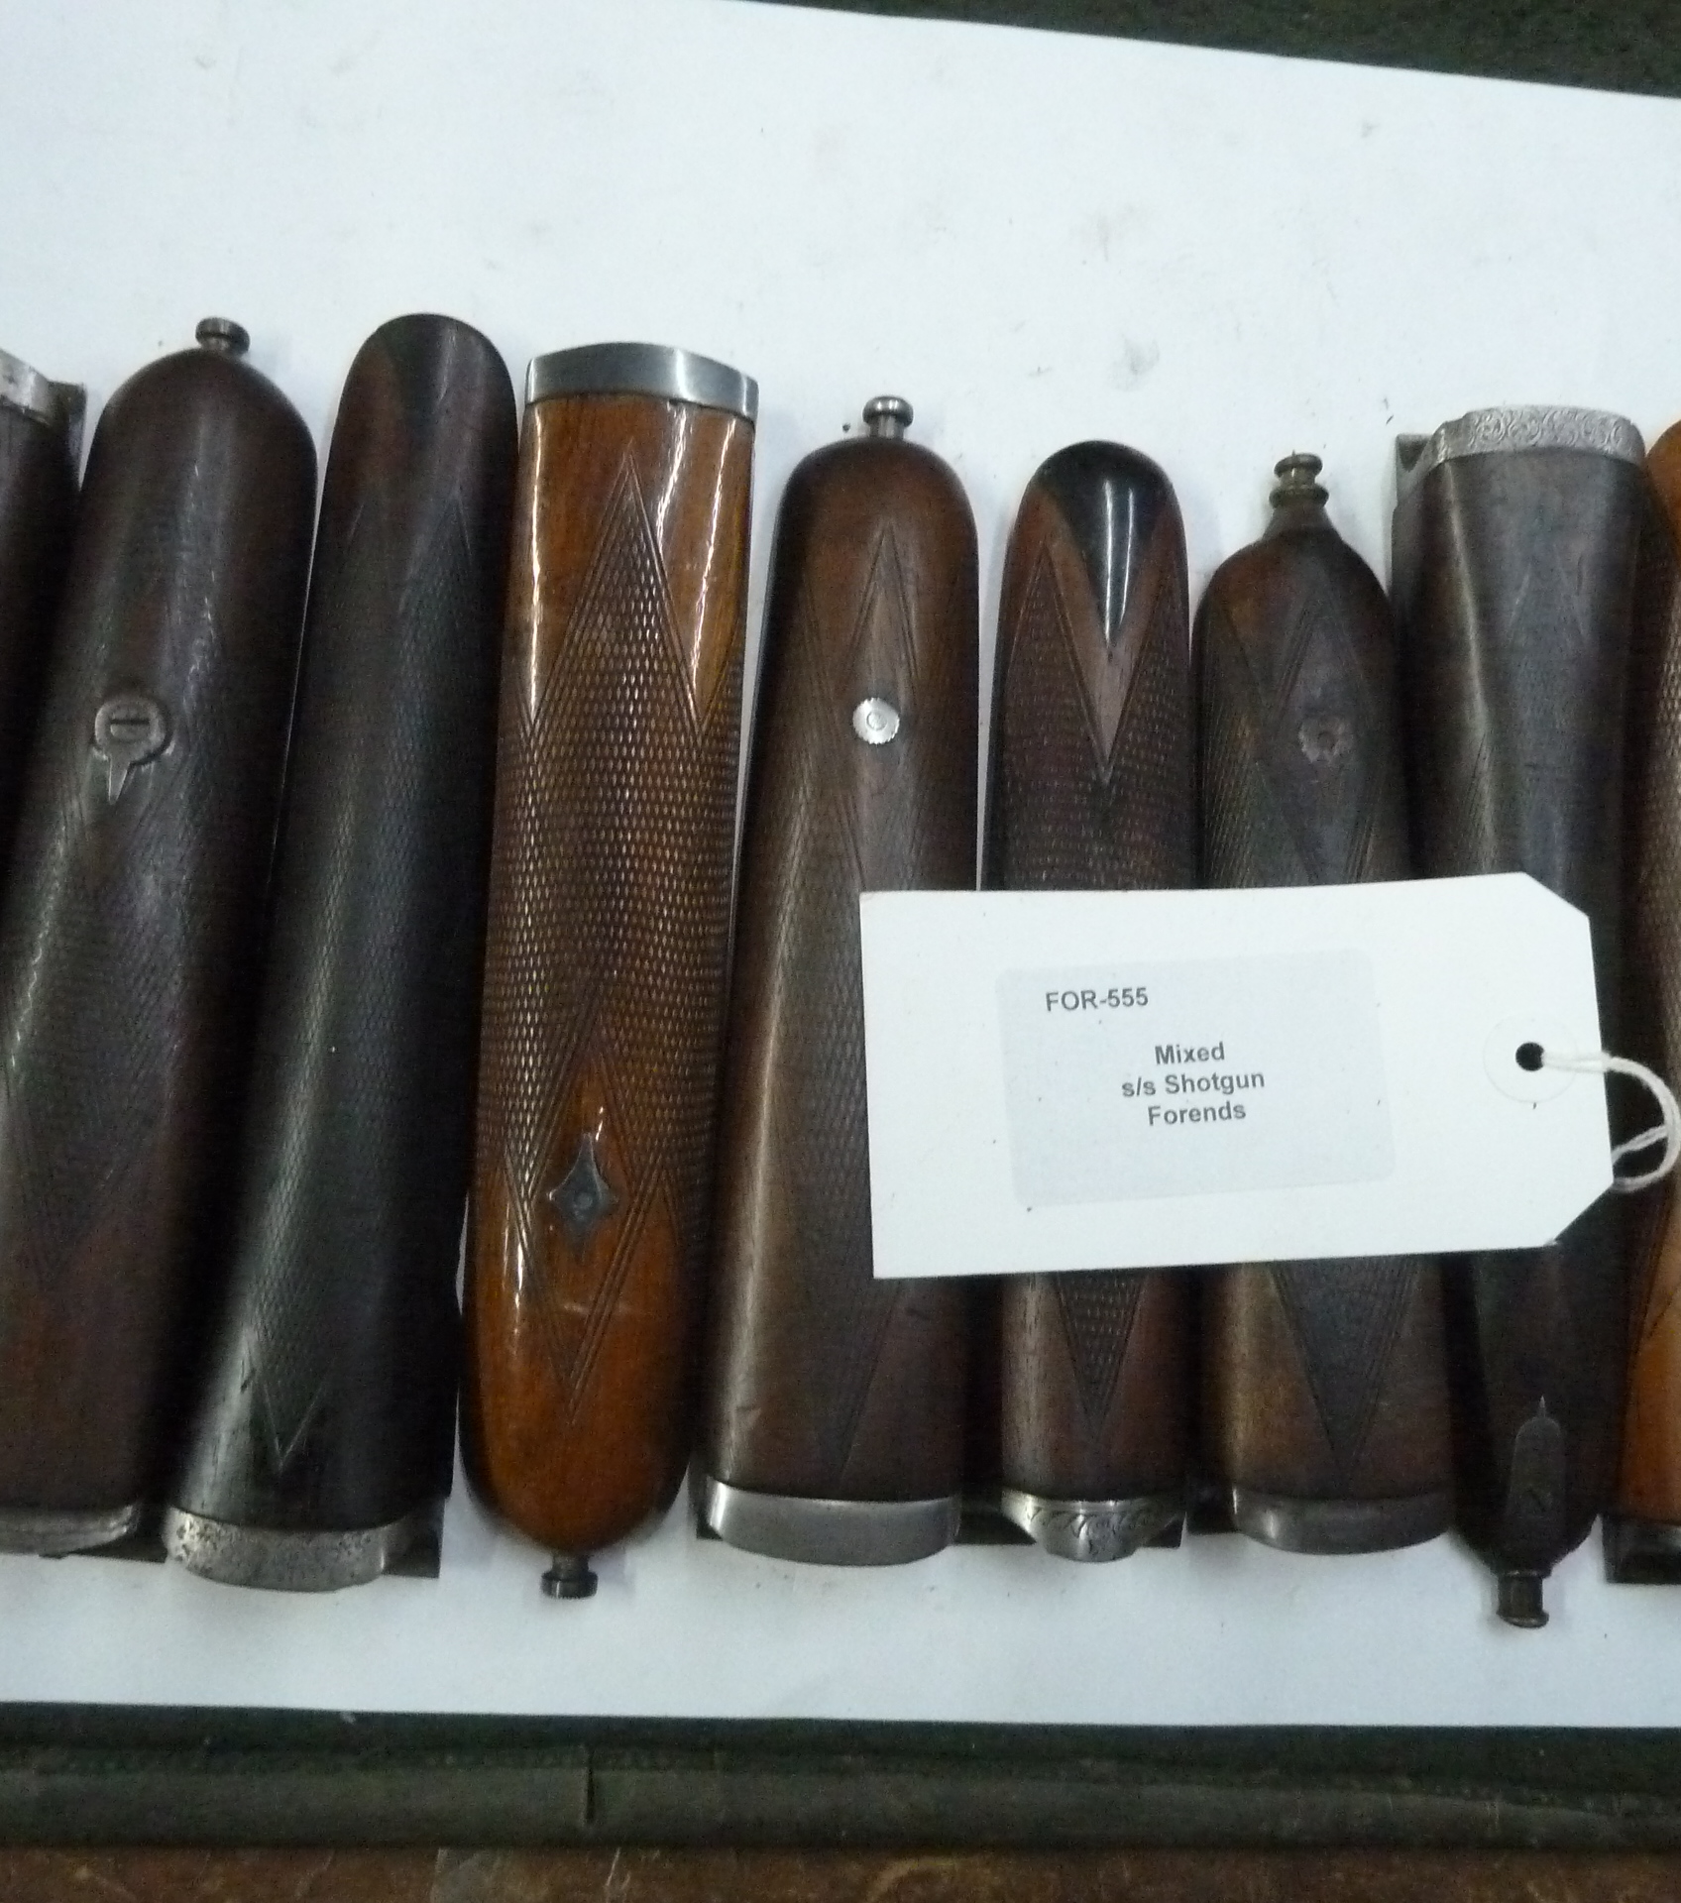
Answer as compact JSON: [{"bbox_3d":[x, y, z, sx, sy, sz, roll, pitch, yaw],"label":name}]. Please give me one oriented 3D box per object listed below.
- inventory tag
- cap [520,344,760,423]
[{"bbox_3d":[0.064,0.018,0.292,0.120,0.003,0.060,-2,83,-6],"label":"inventory tag"},{"bbox_3d":[-0.033,-0.092,0.305,0.039,0.022,0.010,3,83,-6],"label":"cap"}]

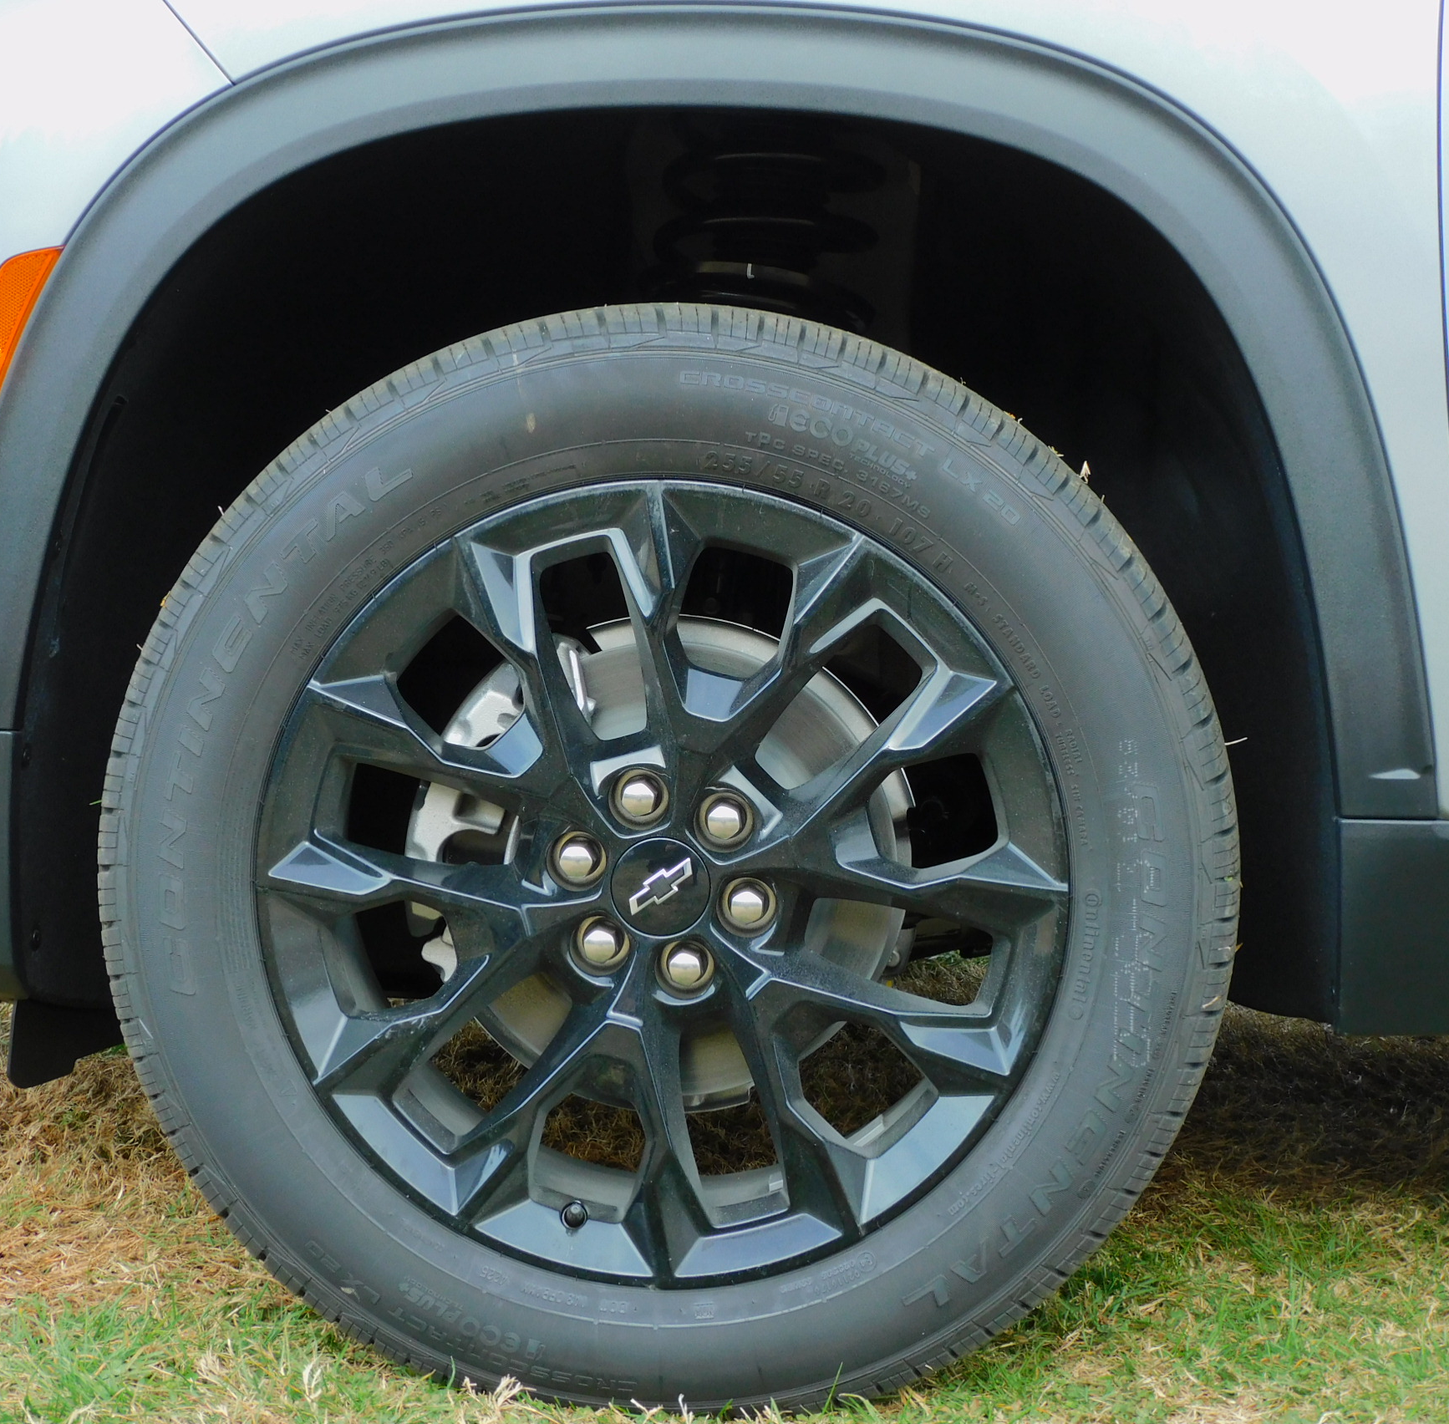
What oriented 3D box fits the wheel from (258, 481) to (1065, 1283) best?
[{"bbox_3d":[-0.039,0.109,2.119,0.546,0.546,0.220,0,5,2],"label":"wheel"}]

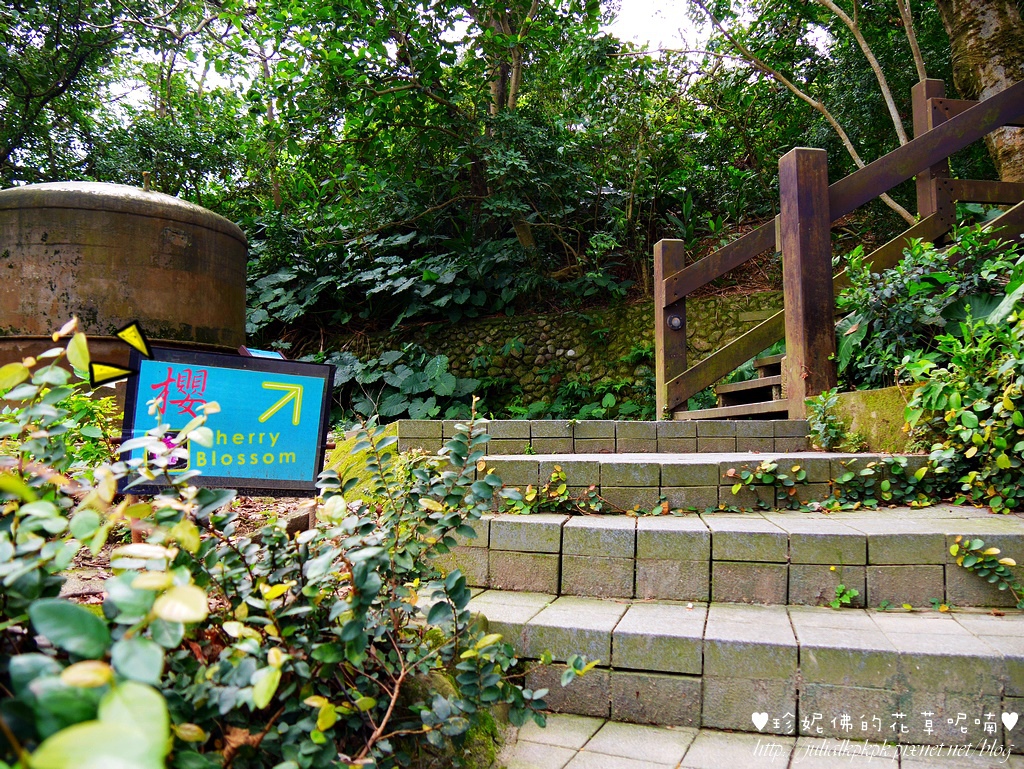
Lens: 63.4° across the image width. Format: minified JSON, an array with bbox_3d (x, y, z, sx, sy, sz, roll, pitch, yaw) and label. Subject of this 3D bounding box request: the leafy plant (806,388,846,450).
[{"bbox_3d":[1.515,0.168,4.000,0.195,0.300,0.185,0,-4,0],"label":"leafy plant"}]

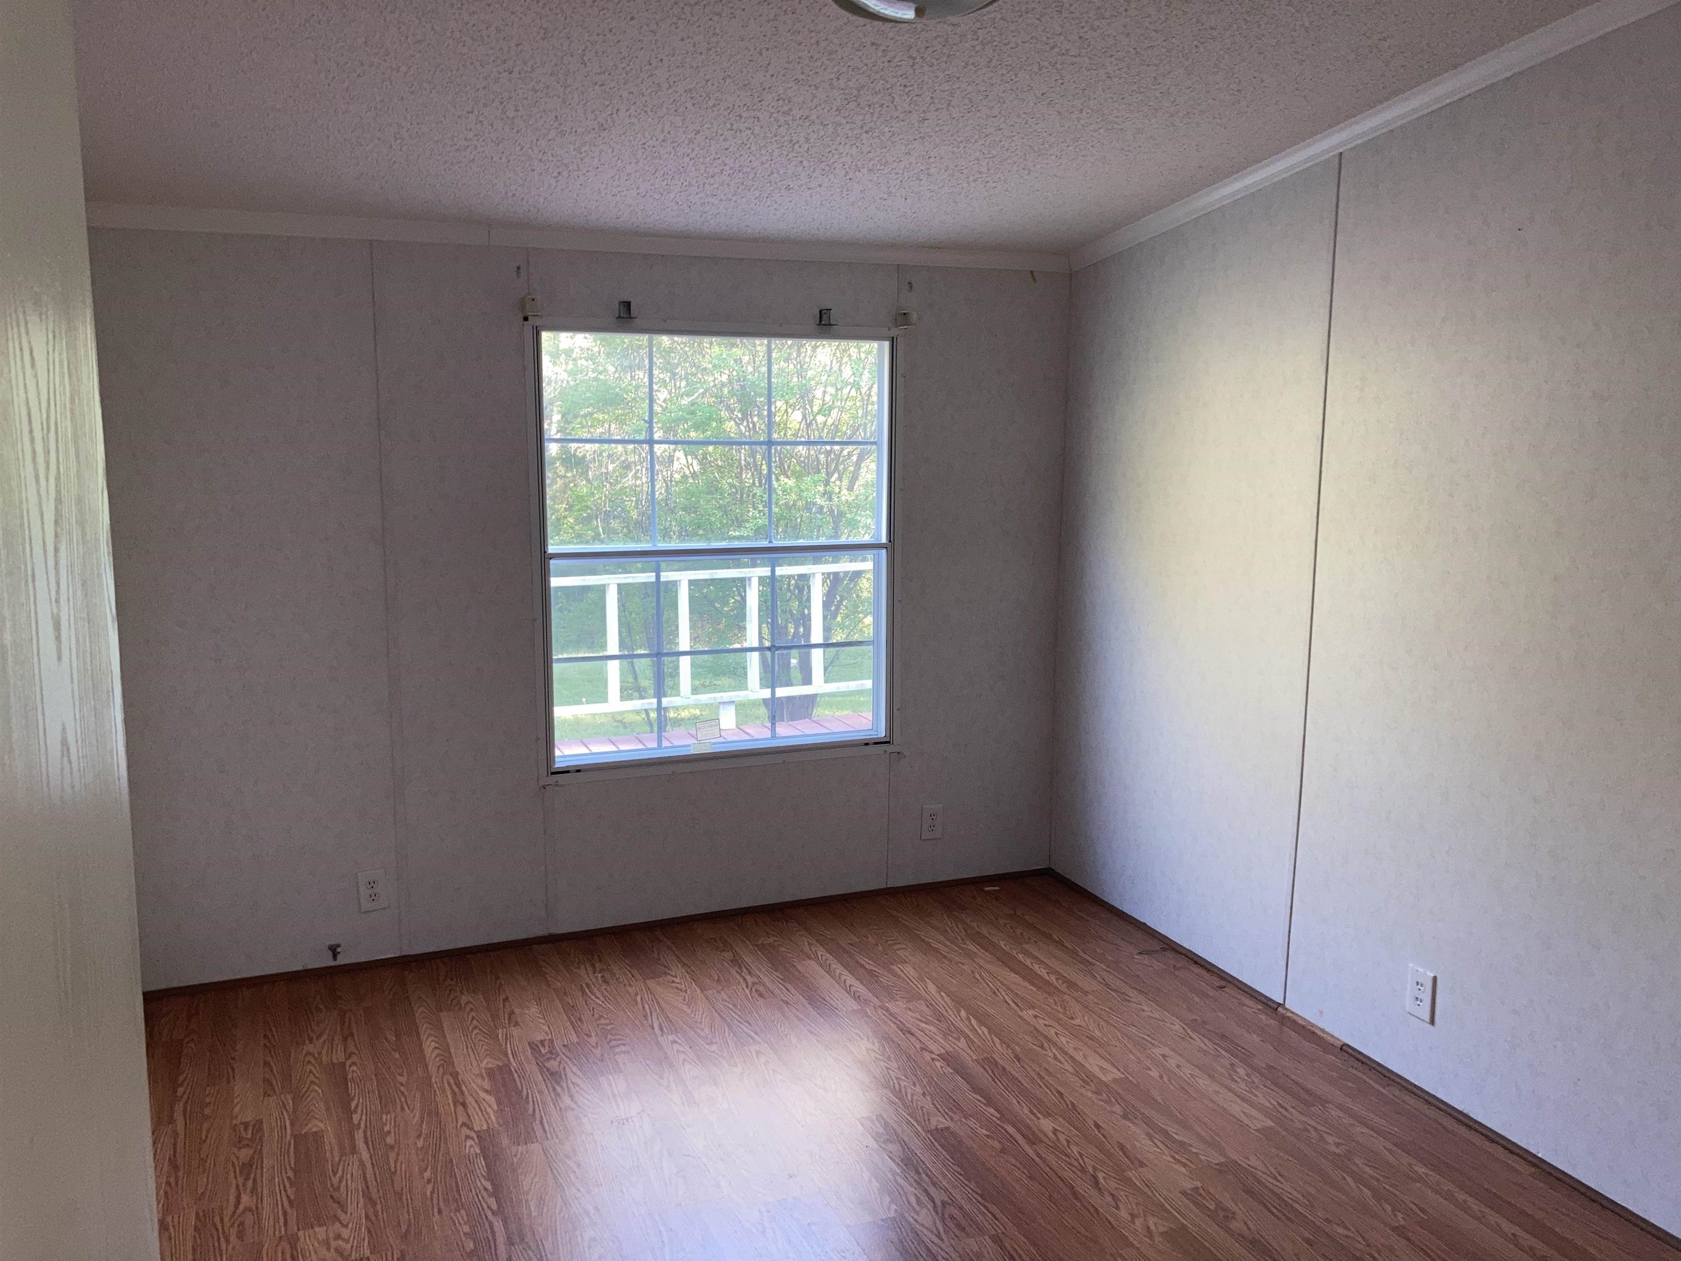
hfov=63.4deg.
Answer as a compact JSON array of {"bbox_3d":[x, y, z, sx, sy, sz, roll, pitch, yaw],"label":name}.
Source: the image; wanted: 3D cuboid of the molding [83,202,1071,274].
[{"bbox_3d":[-0.589,-1.100,3.843,2.900,0.058,0.036,-4,10,-22],"label":"molding"}]

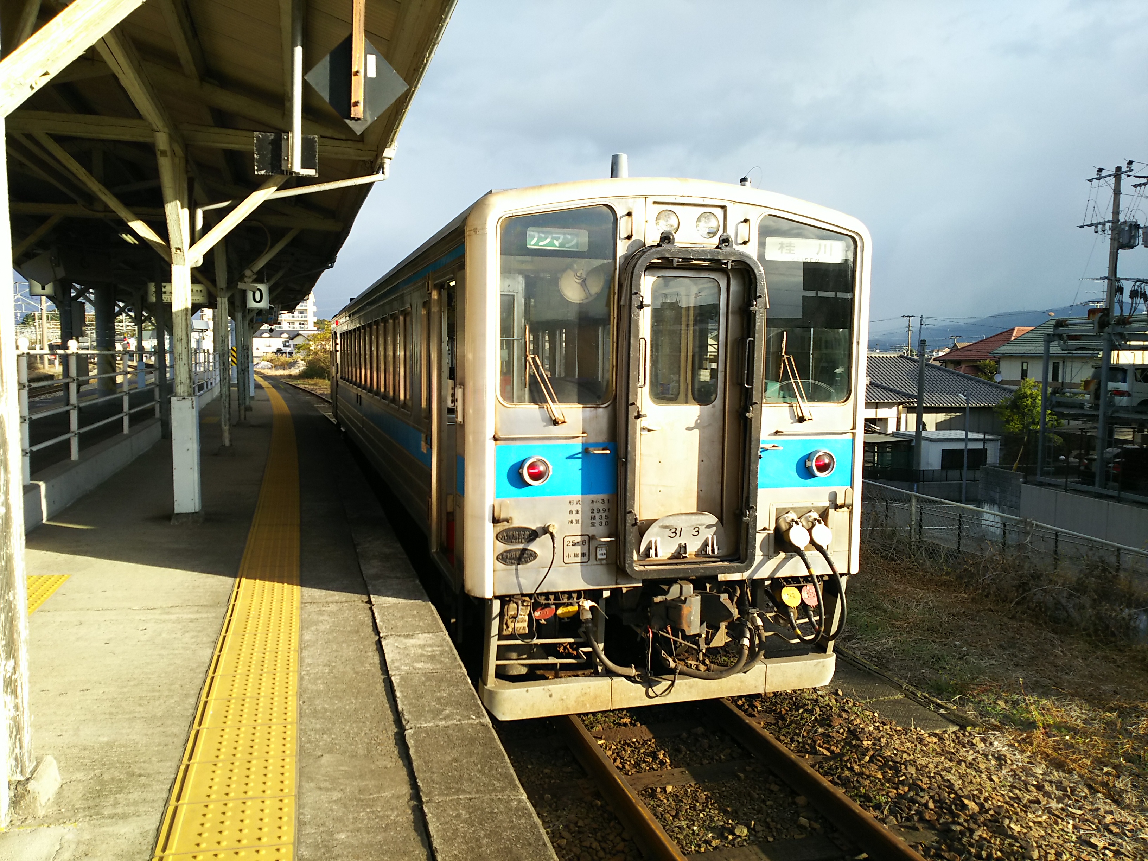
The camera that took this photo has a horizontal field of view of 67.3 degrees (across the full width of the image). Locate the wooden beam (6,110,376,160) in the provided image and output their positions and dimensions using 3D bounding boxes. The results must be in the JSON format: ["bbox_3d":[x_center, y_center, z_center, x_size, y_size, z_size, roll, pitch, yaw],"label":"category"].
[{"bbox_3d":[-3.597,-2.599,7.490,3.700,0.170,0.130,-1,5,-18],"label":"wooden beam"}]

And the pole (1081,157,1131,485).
[{"bbox_3d":[19.067,-3.698,30.783,0.800,11.900,1.800,-2,5,-24],"label":"pole"}]

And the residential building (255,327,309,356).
[{"bbox_3d":[-55.443,-16.217,163.256,10.700,6.200,8.500,0,5,-9],"label":"residential building"}]

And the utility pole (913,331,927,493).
[{"bbox_3d":[14.006,-0.565,35.067,0.250,6.500,0.250,-1,5,-19],"label":"utility pole"}]

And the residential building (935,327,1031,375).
[{"bbox_3d":[31.482,-3.346,62.918,9.200,8.200,8.000,-3,6,-38],"label":"residential building"}]

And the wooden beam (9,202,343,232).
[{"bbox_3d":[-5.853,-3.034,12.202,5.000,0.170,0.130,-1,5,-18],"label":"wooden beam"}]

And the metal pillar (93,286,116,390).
[{"bbox_3d":[-12.446,-2.305,22.897,0.470,3.250,0.470,-1,5,-19],"label":"metal pillar"}]

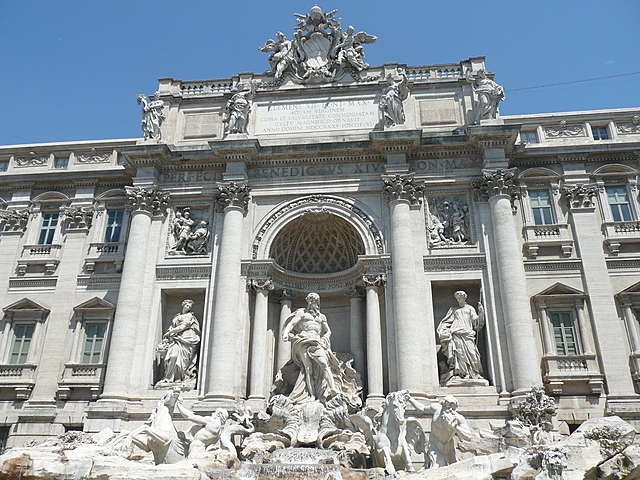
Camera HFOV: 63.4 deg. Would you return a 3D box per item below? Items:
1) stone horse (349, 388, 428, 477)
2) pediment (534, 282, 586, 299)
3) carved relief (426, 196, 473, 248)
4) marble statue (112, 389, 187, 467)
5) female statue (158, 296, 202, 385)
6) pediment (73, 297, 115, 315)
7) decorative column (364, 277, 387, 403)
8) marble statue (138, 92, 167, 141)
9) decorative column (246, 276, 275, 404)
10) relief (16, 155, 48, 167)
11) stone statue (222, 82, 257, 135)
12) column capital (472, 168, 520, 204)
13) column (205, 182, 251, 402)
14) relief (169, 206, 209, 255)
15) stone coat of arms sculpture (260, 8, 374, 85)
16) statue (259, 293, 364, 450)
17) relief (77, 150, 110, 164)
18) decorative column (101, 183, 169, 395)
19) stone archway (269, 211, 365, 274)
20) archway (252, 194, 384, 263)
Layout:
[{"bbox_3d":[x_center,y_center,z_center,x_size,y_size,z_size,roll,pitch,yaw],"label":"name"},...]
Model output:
[{"bbox_3d":[2.434,6.843,18.770,2.175,3.045,2.697,3,-22,-9],"label":"stone horse"},{"bbox_3d":[11.362,2.522,24.721,2.422,0.874,0.570,-2,-23,6],"label":"pediment"},{"bbox_3d":[6.606,-0.957,26.287,2.280,2.964,0.427,-2,-23,6],"label":"carved relief"},{"bbox_3d":[-6.301,6.933,19.384,2.470,2.660,1.472,14,-26,-29],"label":"marble statue"},{"bbox_3d":[-6.890,5.081,25.611,1.995,4.322,1.282,-2,-23,6],"label":"female statue"},{"bbox_3d":[-11.588,3.420,27.043,2.422,0.874,0.570,-2,-23,6],"label":"pediment"},{"bbox_3d":[2.619,4.614,25.031,1.131,6.046,1.131,-2,-22,5],"label":"decorative column"},{"bbox_3d":[-9.590,-7.015,29.431,1.832,3.247,1.188,-2,-23,6],"label":"marble statue"},{"bbox_3d":[-2.886,4.839,24.952,1.092,6.032,1.092,-2,-23,6],"label":"decorative column"},{"bbox_3d":[-17.929,-4.773,32.370,1.783,0.696,0.261,-2,-22,5],"label":"relief"},{"bbox_3d":[-4.541,-7.378,28.974,1.683,3.386,1.188,-2,-23,6],"label":"stone statue"},{"bbox_3d":[9.064,-2.718,26.703,1.914,1.783,2.088,-2,-22,5],"label":"column capital"},{"bbox_3d":[-4.483,2.322,25.444,1.567,11.020,1.567,-2,-23,6],"label":"column"},{"bbox_3d":[-6.812,-0.492,27.311,2.128,2.772,0.495,-2,-23,6],"label":"relief"},{"bbox_3d":[-0.115,-12.027,32.057,6.612,5.220,1.827,-2,-22,5],"label":"stone coat of arms sculpture"},{"bbox_3d":[-0.394,5.571,23.081,4.132,6.873,3.480,-2,-22,5],"label":"statue"},{"bbox_3d":[-13.989,-4.972,32.048,1.870,0.783,0.261,-2,-22,5],"label":"relief"},{"bbox_3d":[-9.321,2.382,26.467,1.957,11.223,2.088,-2,-22,5],"label":"decorative column"},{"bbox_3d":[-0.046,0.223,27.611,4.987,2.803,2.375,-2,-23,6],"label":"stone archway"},{"bbox_3d":[-0.023,-0.363,28.671,6.786,3.480,2.871,-2,-22,5],"label":"archway"}]

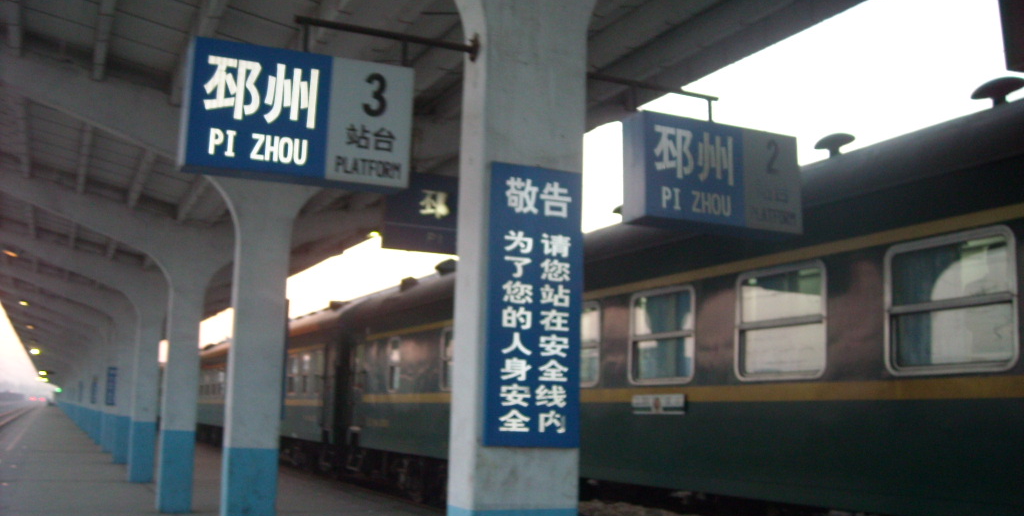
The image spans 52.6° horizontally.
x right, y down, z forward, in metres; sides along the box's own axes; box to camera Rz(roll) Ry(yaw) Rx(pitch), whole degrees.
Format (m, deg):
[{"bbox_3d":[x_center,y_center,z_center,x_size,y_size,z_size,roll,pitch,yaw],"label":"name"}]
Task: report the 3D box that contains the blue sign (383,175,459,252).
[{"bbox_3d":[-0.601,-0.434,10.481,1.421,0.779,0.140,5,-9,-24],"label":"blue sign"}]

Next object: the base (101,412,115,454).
[{"bbox_3d":[-12.043,5.291,31.131,0.470,1.183,0.277,5,-9,-24],"label":"base"}]

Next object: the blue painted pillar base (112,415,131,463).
[{"bbox_3d":[-9.644,4.554,25.741,0.470,1.183,0.277,5,-9,-24],"label":"blue painted pillar base"}]

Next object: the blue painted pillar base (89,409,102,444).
[{"bbox_3d":[-14.442,6.028,36.521,0.470,1.183,0.277,5,-9,-24],"label":"blue painted pillar base"}]

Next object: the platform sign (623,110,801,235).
[{"bbox_3d":[0.967,-0.378,4.940,0.896,0.490,0.187,5,-9,-24],"label":"platform sign"}]

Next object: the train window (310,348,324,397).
[{"bbox_3d":[-4.728,2.788,25.194,0.080,1.053,1.151,5,-9,-24],"label":"train window"}]

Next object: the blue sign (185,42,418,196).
[{"bbox_3d":[-0.845,-0.552,4.128,0.886,0.506,0.187,5,-9,-24],"label":"blue sign"}]

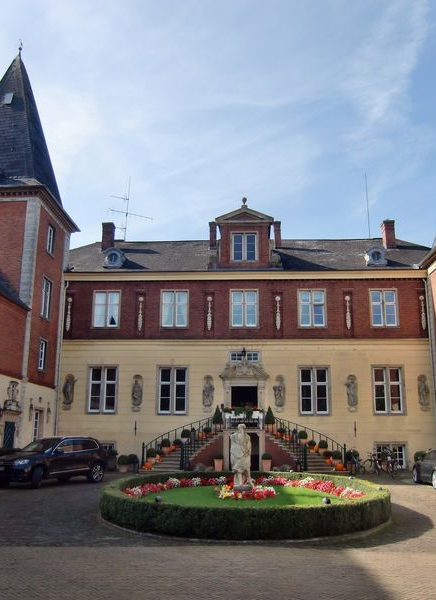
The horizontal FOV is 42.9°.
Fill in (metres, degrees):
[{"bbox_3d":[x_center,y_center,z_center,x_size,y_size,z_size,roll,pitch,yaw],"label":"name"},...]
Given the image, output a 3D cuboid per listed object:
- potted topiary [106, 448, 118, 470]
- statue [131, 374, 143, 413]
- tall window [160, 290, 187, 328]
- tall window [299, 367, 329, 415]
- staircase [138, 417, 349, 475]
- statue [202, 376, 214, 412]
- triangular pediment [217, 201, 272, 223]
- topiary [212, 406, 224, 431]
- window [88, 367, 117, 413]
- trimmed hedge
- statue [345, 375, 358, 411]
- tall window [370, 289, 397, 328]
[{"bbox_3d":[-5.588,8.424,29.242,0.720,1.150,0.720,0,-14,3],"label":"potted topiary"},{"bbox_3d":[-4.470,5.128,30.371,0.640,1.930,0.420,0,-14,3],"label":"statue"},{"bbox_3d":[-2.446,0.518,31.591,1.631,2.288,0.220,0,-14,3],"label":"tall window"},{"bbox_3d":[4.909,4.614,28.335,1.625,2.502,0.250,0,-13,3],"label":"tall window"},{"bbox_3d":[1.306,7.271,28.354,10.300,2.850,2.500,0,-14,3],"label":"staircase"},{"bbox_3d":[-0.506,5.153,30.326,0.685,1.972,0.500,0,-14,3],"label":"statue"},{"bbox_3d":[1.595,-5.135,33.098,3.450,1.450,0.700,0,-14,3],"label":"triangular pediment"},{"bbox_3d":[0.026,6.070,28.415,0.580,1.300,0.580,0,-14,3],"label":"topiary"},{"bbox_3d":[-6.050,4.640,28.864,1.576,2.482,0.250,0,-13,3],"label":"window"},{"bbox_3d":[0.744,5.198,14.435,7.500,0.580,7.750,0,-13,3],"label":"trimmed hedge"},{"bbox_3d":[7.296,5.055,30.313,0.720,1.950,0.500,0,-14,3],"label":"statue"},{"bbox_3d":[9.315,0.470,31.053,1.625,2.226,0.220,0,-14,3],"label":"tall window"}]

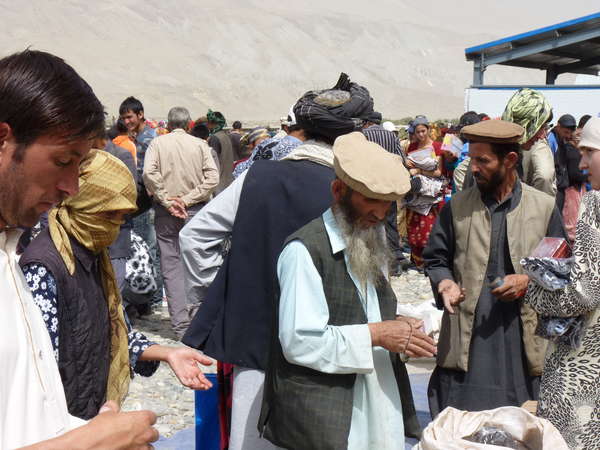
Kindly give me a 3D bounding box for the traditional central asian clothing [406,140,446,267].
[{"bbox_3d":[1.333,-0.223,14.851,0.450,1.340,0.360,0,4,6],"label":"traditional central asian clothing"}]

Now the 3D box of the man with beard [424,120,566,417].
[{"bbox_3d":[0.773,0.410,5.613,0.580,1.650,0.420,1,5,19],"label":"man with beard"}]

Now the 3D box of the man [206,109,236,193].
[{"bbox_3d":[-0.849,-0.355,14.866,0.360,1.740,0.500,2,5,27],"label":"man"}]

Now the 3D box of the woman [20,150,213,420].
[{"bbox_3d":[-0.509,0.568,3.909,0.500,1.550,0.500,3,5,30],"label":"woman"}]

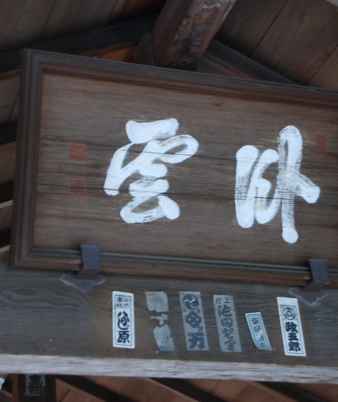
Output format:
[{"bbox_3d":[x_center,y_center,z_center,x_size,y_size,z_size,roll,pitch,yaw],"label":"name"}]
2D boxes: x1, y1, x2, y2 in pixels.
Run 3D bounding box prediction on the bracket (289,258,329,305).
[{"bbox_3d":[0.382,0.214,3.044,0.119,0.107,0.066,5,-28,-21],"label":"bracket"}]

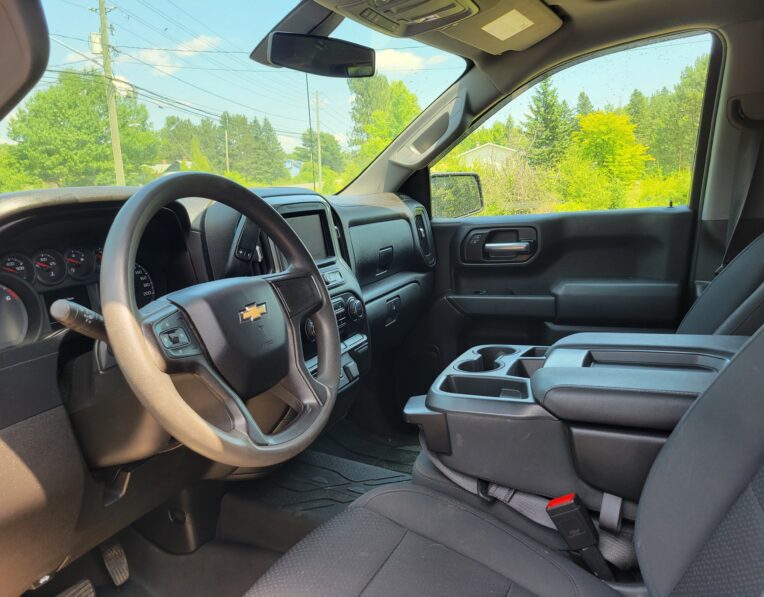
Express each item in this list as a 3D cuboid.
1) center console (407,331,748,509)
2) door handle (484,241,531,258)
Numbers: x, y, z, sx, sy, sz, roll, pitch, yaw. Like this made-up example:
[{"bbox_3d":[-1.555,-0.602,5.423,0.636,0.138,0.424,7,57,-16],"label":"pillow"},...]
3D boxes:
[{"bbox_3d":[0.368,0.195,0.991,0.590,0.205,0.330,0,12,25],"label":"center console"},{"bbox_3d":[0.385,-0.148,1.822,0.138,0.048,0.040,0,12,25],"label":"door handle"}]

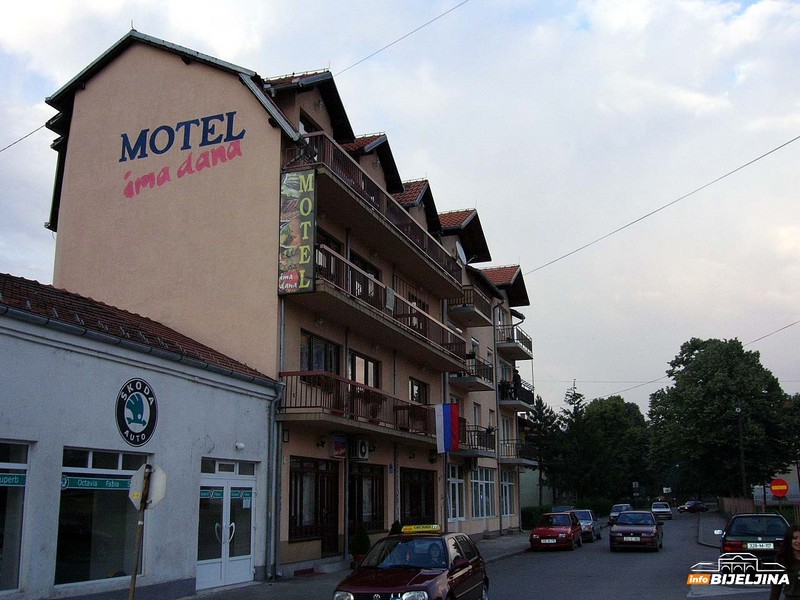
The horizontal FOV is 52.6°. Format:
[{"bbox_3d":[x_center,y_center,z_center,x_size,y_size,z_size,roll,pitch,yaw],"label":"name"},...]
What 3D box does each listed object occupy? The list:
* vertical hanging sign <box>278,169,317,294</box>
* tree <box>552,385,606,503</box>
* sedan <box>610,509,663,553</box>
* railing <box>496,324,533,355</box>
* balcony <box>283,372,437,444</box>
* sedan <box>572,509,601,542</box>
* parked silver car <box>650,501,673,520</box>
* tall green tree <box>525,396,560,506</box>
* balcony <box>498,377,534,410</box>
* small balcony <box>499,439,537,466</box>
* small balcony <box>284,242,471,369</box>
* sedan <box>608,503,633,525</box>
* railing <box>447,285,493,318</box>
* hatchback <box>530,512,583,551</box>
[{"bbox_3d":[-2.496,-1.728,19.889,0.920,3.140,0.160,-5,-14,16],"label":"vertical hanging sign"},{"bbox_3d":[15.217,12.710,68.960,4.600,11.200,4.600,-4,-15,12],"label":"tree"},{"bbox_3d":[8.798,8.597,30.226,1.690,1.410,4.350,-6,-15,19],"label":"sedan"},{"bbox_3d":[6.937,2.510,48.643,1.170,1.070,4.550,-6,-15,19],"label":"railing"},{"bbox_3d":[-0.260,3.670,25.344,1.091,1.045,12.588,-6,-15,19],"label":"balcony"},{"bbox_3d":[8.301,10.473,37.651,1.650,1.400,4.000,-6,-15,19],"label":"sedan"},{"bbox_3d":[21.133,16.984,65.135,1.650,1.400,4.100,-5,-15,19],"label":"parked silver car"},{"bbox_3d":[9.406,10.780,54.637,2.600,8.800,2.600,-6,-15,19],"label":"tall green tree"},{"bbox_3d":[6.964,5.758,47.741,1.140,1.370,4.500,-6,-15,19],"label":"balcony"},{"bbox_3d":[6.444,8.310,43.557,1.108,1.200,5.089,-6,-15,19],"label":"small balcony"},{"bbox_3d":[-0.117,0.773,26.651,1.111,1.197,13.775,-6,-15,19],"label":"small balcony"},{"bbox_3d":[14.953,14.400,54.364,1.670,1.410,4.250,-5,-15,19],"label":"sedan"},{"bbox_3d":[3.082,0.259,35.512,1.238,0.888,3.213,-5,-15,19],"label":"railing"},{"bbox_3d":[6.201,9.063,31.880,1.650,1.390,4.050,-6,-15,19],"label":"hatchback"}]

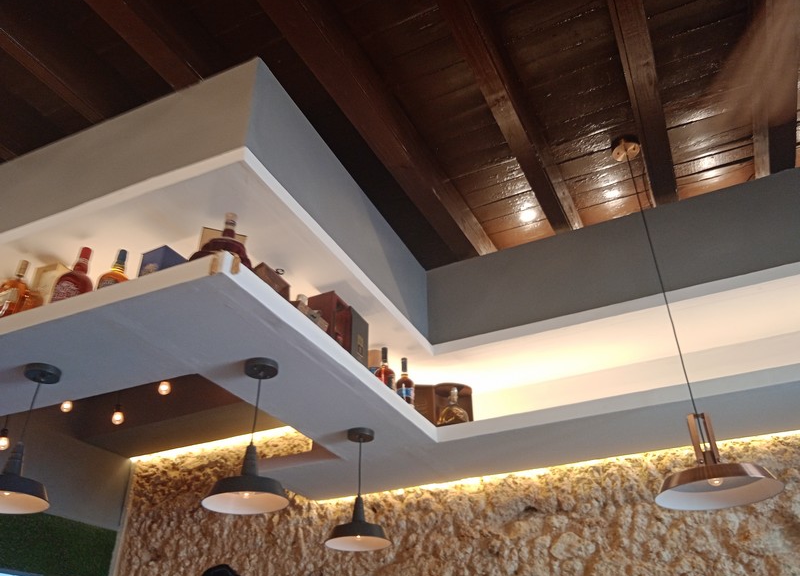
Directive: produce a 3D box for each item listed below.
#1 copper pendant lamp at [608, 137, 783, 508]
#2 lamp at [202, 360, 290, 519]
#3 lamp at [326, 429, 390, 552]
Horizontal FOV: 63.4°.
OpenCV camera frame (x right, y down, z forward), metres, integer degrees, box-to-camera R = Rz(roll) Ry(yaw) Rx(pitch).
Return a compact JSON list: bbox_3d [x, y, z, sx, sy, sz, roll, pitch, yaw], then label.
[{"bbox_3d":[0.995,0.005,2.426,0.405,1.509,0.405,11,-35,-18],"label":"copper pendant lamp"},{"bbox_3d":[-0.457,0.445,2.027,0.256,0.447,0.256,11,-35,-18],"label":"lamp"},{"bbox_3d":[-0.159,0.783,2.567,0.256,0.444,0.256,-1,-33,-1],"label":"lamp"}]

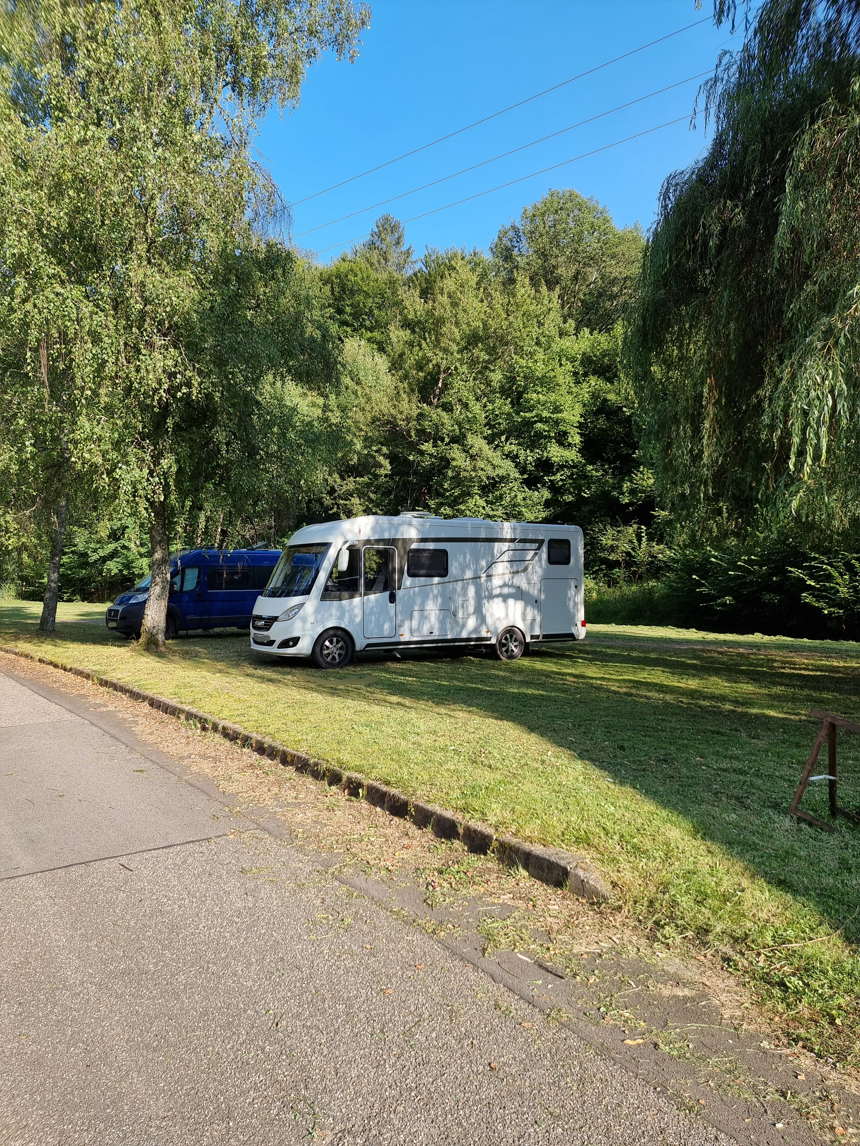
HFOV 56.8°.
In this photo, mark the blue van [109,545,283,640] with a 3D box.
[{"bbox_3d":[-6.516,0.541,23.851,5.980,2.560,2.050,0,0,-42],"label":"blue van"}]

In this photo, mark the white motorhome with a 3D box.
[{"bbox_3d":[-0.144,0.340,17.073,7.020,2.920,2.280,0,0,-30],"label":"white motorhome"}]

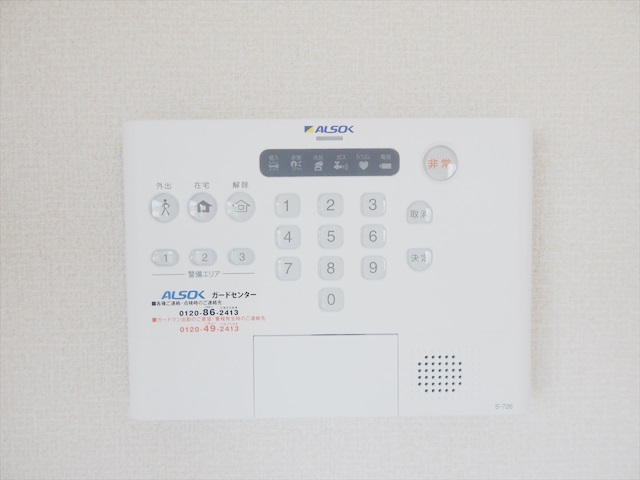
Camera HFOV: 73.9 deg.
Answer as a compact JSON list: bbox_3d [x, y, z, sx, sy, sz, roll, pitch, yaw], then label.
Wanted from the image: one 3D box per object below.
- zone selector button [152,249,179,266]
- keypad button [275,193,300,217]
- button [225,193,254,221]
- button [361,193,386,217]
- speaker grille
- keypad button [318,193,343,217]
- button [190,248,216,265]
[{"bbox_3d":[-0.078,0.009,0.213,0.014,0.009,0.003,-1,2,0],"label":"zone selector button"},{"bbox_3d":[-0.016,-0.017,0.213,0.013,0.012,0.003,-1,2,0],"label":"keypad button"},{"bbox_3d":[-0.040,-0.017,0.213,0.015,0.015,0.003,-1,2,0],"label":"button"},{"bbox_3d":[0.027,-0.018,0.213,0.013,0.012,0.003,-1,2,0],"label":"button"},{"bbox_3d":[0.061,0.068,0.218,0.022,0.019,0.002,-1,2,0],"label":"speaker grille"},{"bbox_3d":[0.005,-0.018,0.213,0.013,0.012,0.003,-1,2,0],"label":"keypad button"},{"bbox_3d":[-0.059,0.009,0.213,0.014,0.008,0.003,-1,2,0],"label":"button"}]

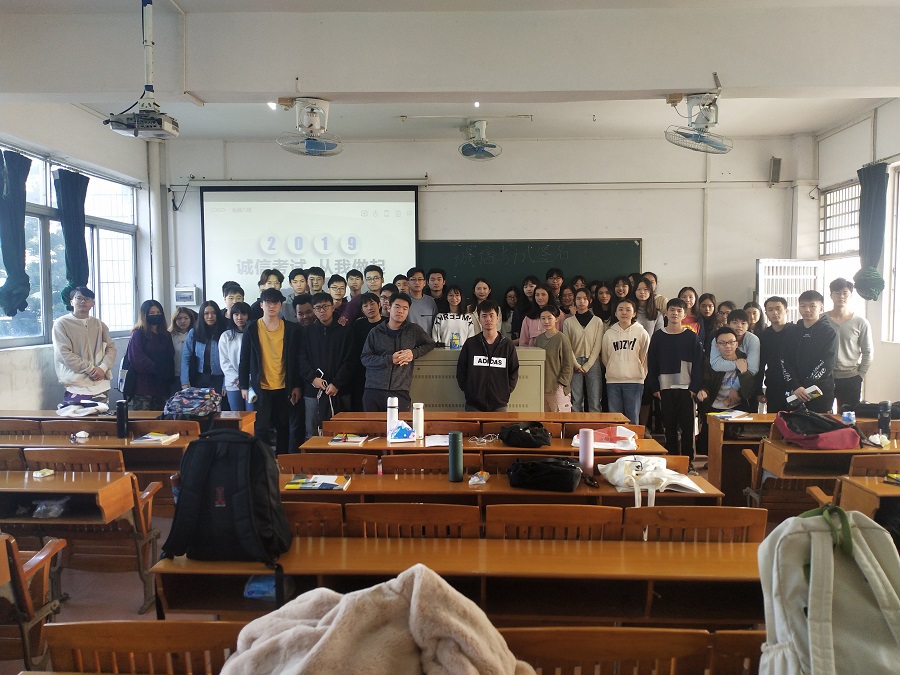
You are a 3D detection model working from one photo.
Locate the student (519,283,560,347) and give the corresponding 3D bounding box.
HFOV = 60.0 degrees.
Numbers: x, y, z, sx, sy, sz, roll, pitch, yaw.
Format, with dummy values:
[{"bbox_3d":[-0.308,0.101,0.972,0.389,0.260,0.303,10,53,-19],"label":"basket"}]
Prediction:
[{"bbox_3d":[0.956,0.263,8.195,0.440,1.626,0.280,0,3,2],"label":"student"}]

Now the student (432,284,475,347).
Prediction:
[{"bbox_3d":[0.047,0.256,8.325,0.440,1.624,0.280,0,3,2],"label":"student"}]

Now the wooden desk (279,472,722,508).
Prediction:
[{"bbox_3d":[0.157,1.117,3.901,2.246,0.778,0.391,0,3,2],"label":"wooden desk"}]

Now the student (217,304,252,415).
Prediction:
[{"bbox_3d":[-1.914,0.485,7.093,0.430,1.610,0.280,0,3,-10],"label":"student"}]

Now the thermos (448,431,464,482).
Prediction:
[{"bbox_3d":[0.032,0.588,3.871,0.071,0.240,0.071,0,3,2],"label":"thermos"}]

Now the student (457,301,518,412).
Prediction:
[{"bbox_3d":[0.326,0.498,6.773,0.540,1.630,0.310,0,3,2],"label":"student"}]

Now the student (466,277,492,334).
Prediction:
[{"bbox_3d":[0.348,0.212,8.414,0.430,1.704,0.280,0,3,2],"label":"student"}]

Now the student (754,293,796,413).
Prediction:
[{"bbox_3d":[2.809,0.502,6.731,0.480,1.709,0.290,1,3,12],"label":"student"}]

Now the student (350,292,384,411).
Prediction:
[{"bbox_3d":[-0.766,0.450,7.160,0.470,1.710,0.300,0,3,2],"label":"student"}]

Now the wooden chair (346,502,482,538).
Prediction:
[{"bbox_3d":[-0.135,1.057,3.180,0.510,0.888,0.480,0,3,2],"label":"wooden chair"}]

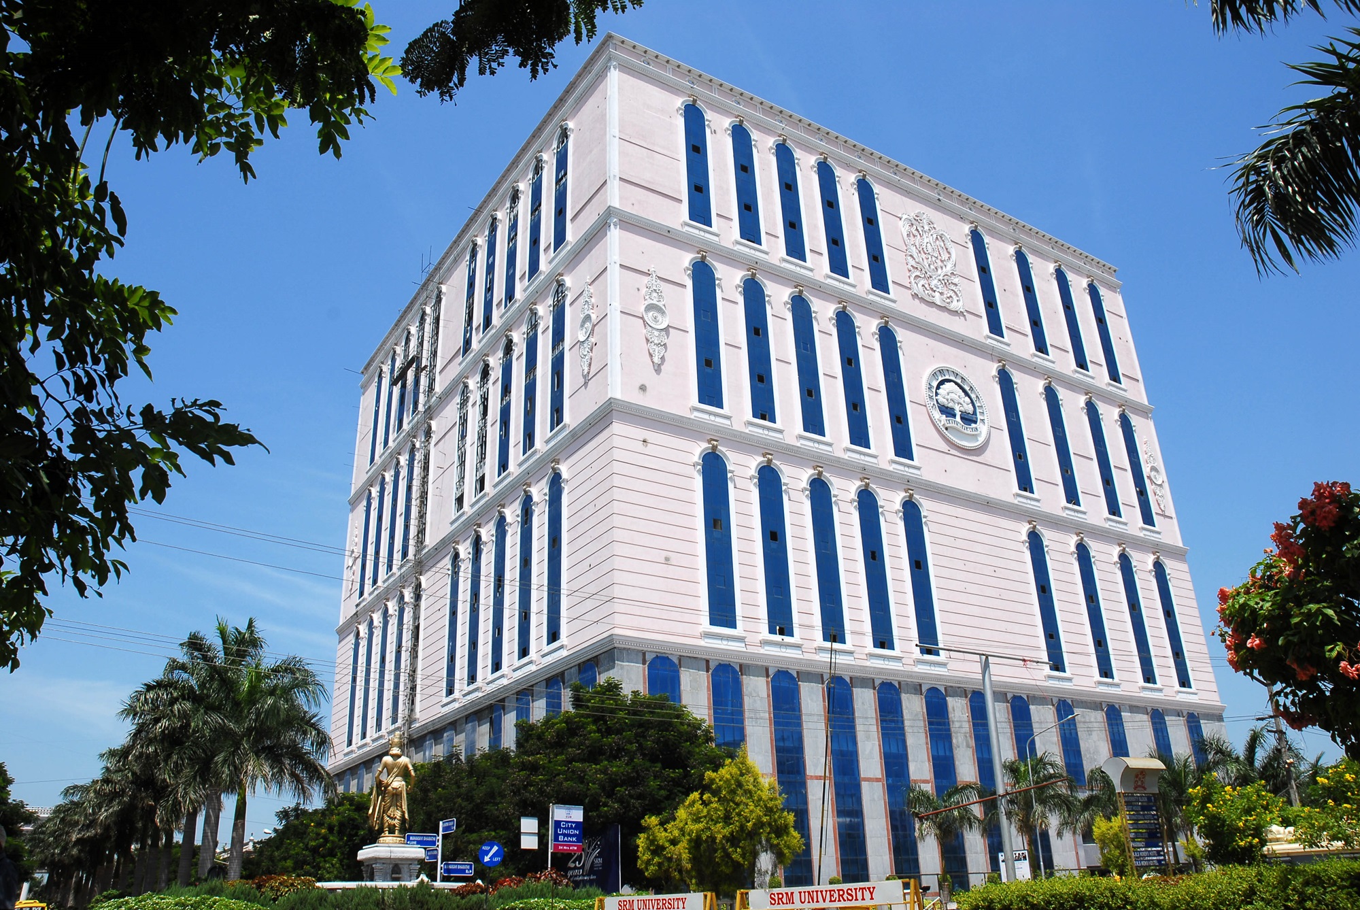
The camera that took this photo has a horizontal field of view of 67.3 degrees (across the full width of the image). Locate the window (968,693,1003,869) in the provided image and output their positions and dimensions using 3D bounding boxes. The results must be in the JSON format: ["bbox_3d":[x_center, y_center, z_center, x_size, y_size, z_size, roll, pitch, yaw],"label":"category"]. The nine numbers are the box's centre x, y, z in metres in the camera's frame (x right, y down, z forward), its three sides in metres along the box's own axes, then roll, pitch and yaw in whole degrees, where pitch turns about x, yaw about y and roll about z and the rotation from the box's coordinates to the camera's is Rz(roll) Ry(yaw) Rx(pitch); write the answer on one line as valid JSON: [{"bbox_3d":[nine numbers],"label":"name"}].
[{"bbox_3d":[19.560,20.877,65.580,2.070,11.450,0.300,13,-29,-31],"label":"window"}]

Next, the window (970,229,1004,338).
[{"bbox_3d":[26.325,-15.027,87.853,1.870,10.725,0.300,13,-28,-31],"label":"window"}]

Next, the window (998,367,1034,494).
[{"bbox_3d":[27.204,-2.147,83.006,1.796,11.188,0.300,13,-29,-30],"label":"window"}]

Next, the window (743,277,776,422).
[{"bbox_3d":[5.318,-7.349,68.896,1.880,11.080,0.300,13,-29,-31],"label":"window"}]

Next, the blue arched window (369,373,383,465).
[{"bbox_3d":[-30.616,-3.933,103.210,0.300,9.730,1.840,13,-29,-30],"label":"blue arched window"}]

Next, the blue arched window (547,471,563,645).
[{"bbox_3d":[-7.741,6.123,63.190,0.300,10.945,1.870,13,-28,-31],"label":"blue arched window"}]

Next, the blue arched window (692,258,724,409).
[{"bbox_3d":[1.721,-8.174,66.709,1.880,11.100,0.300,13,-29,-31],"label":"blue arched window"}]

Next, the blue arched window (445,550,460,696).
[{"bbox_3d":[-17.066,12.480,76.906,0.250,11.000,2.000,13,-29,-30],"label":"blue arched window"}]

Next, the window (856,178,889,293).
[{"bbox_3d":[15.528,-17.806,82.129,1.796,11.188,0.300,13,-29,-30],"label":"window"}]

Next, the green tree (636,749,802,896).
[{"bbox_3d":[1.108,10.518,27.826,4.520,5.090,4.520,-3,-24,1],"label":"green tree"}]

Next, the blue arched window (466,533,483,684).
[{"bbox_3d":[-13.907,10.303,69.864,0.300,10.420,1.840,13,-29,-30],"label":"blue arched window"}]

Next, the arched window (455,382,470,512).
[{"bbox_3d":[-16.681,-0.804,78.805,0.300,10.510,1.840,13,-29,-30],"label":"arched window"}]

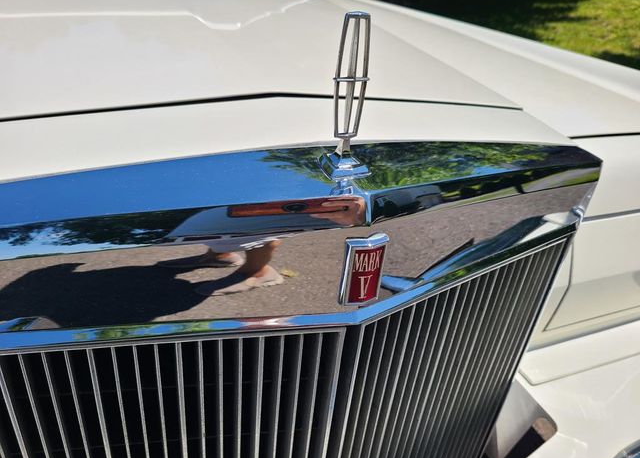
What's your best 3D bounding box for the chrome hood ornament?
[{"bbox_3d":[0.021,-0.087,0.323,0.032,0.107,0.027,-9,32,-21],"label":"chrome hood ornament"}]

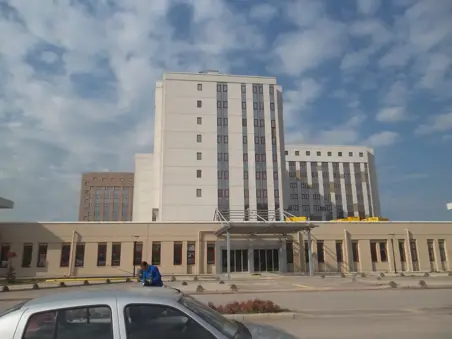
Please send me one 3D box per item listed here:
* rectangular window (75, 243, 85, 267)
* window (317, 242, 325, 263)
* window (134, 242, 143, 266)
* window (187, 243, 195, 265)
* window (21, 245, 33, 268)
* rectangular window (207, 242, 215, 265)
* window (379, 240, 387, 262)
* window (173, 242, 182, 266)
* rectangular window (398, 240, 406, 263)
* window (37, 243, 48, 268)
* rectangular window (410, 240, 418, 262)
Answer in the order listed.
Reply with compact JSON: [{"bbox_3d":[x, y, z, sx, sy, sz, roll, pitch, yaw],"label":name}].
[{"bbox_3d":[-13.648,8.014,33.088,0.790,2.243,0.200,1,-13,-8],"label":"rectangular window"},{"bbox_3d":[9.072,7.851,33.636,0.765,2.021,0.200,1,-14,-6],"label":"window"},{"bbox_3d":[-8.359,8.118,33.788,0.790,2.197,0.200,1,-13,-8],"label":"window"},{"bbox_3d":[-3.151,7.702,32.350,0.789,2.013,0.200,1,-14,-6],"label":"window"},{"bbox_3d":[-17.351,7.518,30.859,0.805,2.013,0.200,1,-14,-6],"label":"window"},{"bbox_3d":[-1.320,7.725,32.543,0.780,2.006,0.200,1,-14,-6],"label":"rectangular window"},{"bbox_3d":[16.622,8.629,37.092,0.770,2.228,0.200,1,-13,-8],"label":"window"},{"bbox_3d":[-4.350,7.695,32.222,0.809,1.996,0.200,1,-14,-6],"label":"window"},{"bbox_3d":[17.360,7.961,34.506,0.815,2.014,0.200,1,-14,-6],"label":"rectangular window"},{"bbox_3d":[-16.933,7.942,32.655,0.790,2.187,0.200,1,-13,-8],"label":"window"},{"bbox_3d":[18.536,7.984,34.627,0.802,2.013,0.200,1,-14,-6],"label":"rectangular window"}]

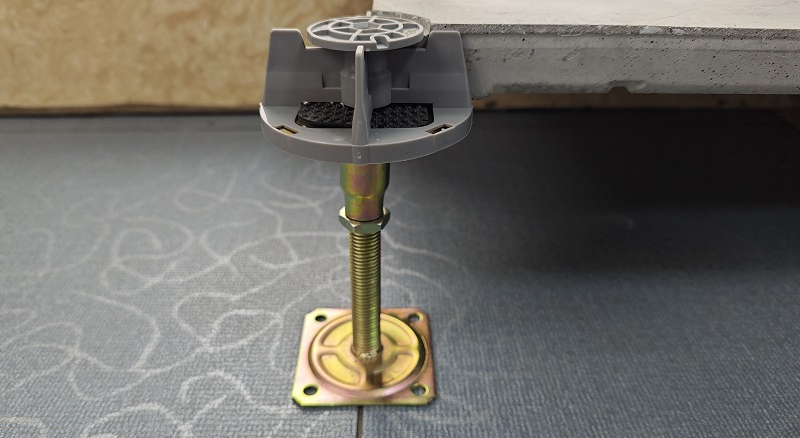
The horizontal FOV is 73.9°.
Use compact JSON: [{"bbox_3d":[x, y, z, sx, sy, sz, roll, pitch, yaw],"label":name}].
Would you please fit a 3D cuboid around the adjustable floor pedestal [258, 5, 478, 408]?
[{"bbox_3d":[-0.018,0.000,0.279,0.096,0.192,0.096,0,30,-2],"label":"adjustable floor pedestal"}]

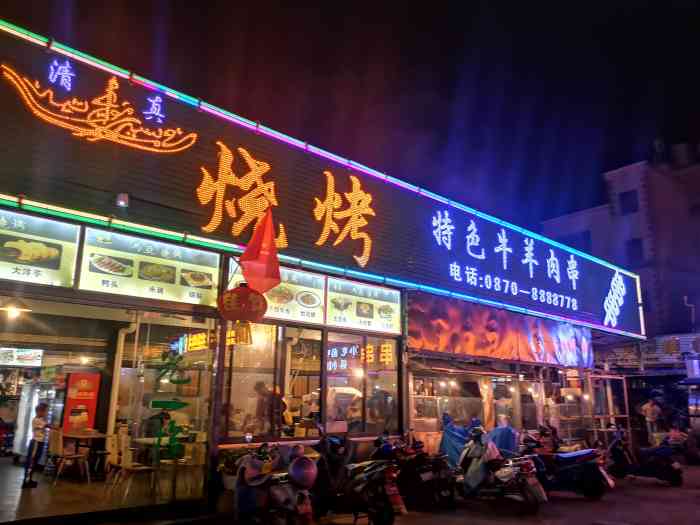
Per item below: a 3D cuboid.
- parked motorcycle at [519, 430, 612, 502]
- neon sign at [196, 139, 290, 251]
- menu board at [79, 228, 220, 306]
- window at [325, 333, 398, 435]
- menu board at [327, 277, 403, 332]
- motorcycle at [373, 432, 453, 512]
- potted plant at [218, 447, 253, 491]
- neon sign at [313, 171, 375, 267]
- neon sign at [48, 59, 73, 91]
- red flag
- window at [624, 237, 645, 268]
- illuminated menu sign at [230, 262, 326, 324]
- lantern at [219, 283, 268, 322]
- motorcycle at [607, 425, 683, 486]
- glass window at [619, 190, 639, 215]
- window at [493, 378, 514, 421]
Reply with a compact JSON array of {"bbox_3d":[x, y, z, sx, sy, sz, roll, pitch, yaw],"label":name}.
[{"bbox_3d":[3.557,3.406,9.466,0.700,1.100,1.800,13,-19,-41],"label":"parked motorcycle"},{"bbox_3d":[-1.615,-1.016,8.467,1.545,1.349,0.080,13,-18,-41],"label":"neon sign"},{"bbox_3d":[-2.642,0.105,7.450,1.875,0.769,0.100,13,-18,-41],"label":"menu board"},{"bbox_3d":[0.268,2.173,9.753,1.803,1.697,0.100,13,-18,-41],"label":"window"},{"bbox_3d":[0.279,0.797,9.711,1.808,0.814,0.120,13,-19,-41],"label":"menu board"},{"bbox_3d":[0.986,3.218,8.870,0.680,1.080,1.800,7,-14,-21],"label":"motorcycle"},{"bbox_3d":[-1.467,2.702,7.059,0.450,0.500,0.420,13,-19,-41],"label":"potted plant"},{"bbox_3d":[-0.038,-0.761,9.660,1.458,1.577,0.100,13,-19,-41],"label":"neon sign"},{"bbox_3d":[-3.627,-2.360,6.876,0.253,0.325,0.060,13,-18,-41],"label":"neon sign"},{"bbox_3d":[-1.263,-0.169,7.708,0.300,1.120,0.700,13,-19,-41],"label":"red flag"},{"bbox_3d":[16.933,-0.567,32.476,0.150,1.550,1.000,11,-17,-36],"label":"window"},{"bbox_3d":[-1.150,0.488,8.846,1.851,0.808,0.100,13,-18,-40],"label":"illuminated menu sign"},{"bbox_3d":[-1.473,0.548,7.483,0.630,0.540,0.630,1,-14,0],"label":"lantern"},{"bbox_3d":[5.968,3.945,11.389,0.680,1.080,1.800,6,-14,-18],"label":"motorcycle"},{"bbox_3d":[16.995,-3.636,33.228,0.150,1.380,1.200,11,-17,-36],"label":"glass window"},{"bbox_3d":[3.595,3.206,12.775,0.861,0.933,0.080,13,-18,-41],"label":"window"}]

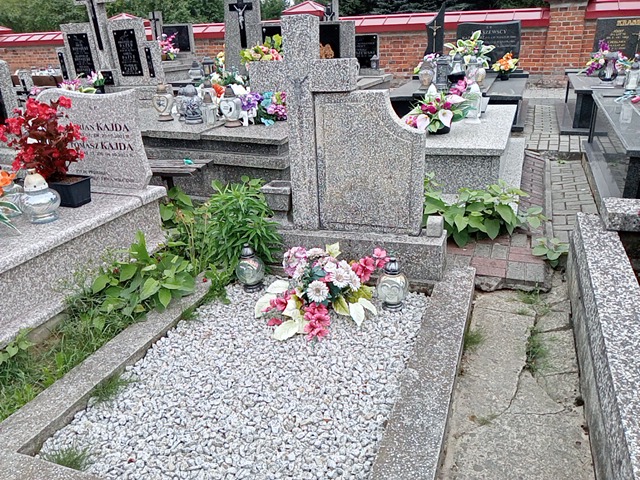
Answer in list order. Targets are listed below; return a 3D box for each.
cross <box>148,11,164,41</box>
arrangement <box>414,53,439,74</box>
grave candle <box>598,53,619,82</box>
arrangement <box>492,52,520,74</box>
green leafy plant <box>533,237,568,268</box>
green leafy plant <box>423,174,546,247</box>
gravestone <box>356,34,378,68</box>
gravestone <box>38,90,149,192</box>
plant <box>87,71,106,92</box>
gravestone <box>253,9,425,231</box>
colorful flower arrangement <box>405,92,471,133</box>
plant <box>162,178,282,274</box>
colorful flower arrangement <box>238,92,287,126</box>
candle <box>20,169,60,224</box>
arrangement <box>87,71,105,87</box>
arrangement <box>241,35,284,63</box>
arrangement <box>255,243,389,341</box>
[{"bbox_3d":[-3.309,-4.277,10.716,0.260,0.840,0.140,6,24,19],"label":"cross"},{"bbox_3d":[1.462,-2.374,7.043,0.340,0.340,0.280,6,24,20],"label":"arrangement"},{"bbox_3d":[3.522,-2.106,6.320,0.220,0.340,0.220,6,25,19],"label":"grave candle"},{"bbox_3d":[2.820,-2.693,7.862,0.380,0.300,0.320,5,24,17],"label":"arrangement"},{"bbox_3d":[1.324,0.073,2.954,0.200,0.140,0.180,6,24,19],"label":"green leafy plant"},{"bbox_3d":[1.076,-0.210,3.448,0.820,0.350,0.500,6,24,20],"label":"green leafy plant"},{"bbox_3d":[0.755,-3.145,8.684,0.550,0.580,0.080,6,24,20],"label":"gravestone"},{"bbox_3d":[-1.445,-0.648,3.324,0.820,0.630,0.080,6,24,19],"label":"gravestone"},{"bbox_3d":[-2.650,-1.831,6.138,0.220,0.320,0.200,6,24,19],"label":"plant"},{"bbox_3d":[0.096,-0.535,2.508,0.840,1.020,0.160,5,24,17],"label":"gravestone"},{"bbox_3d":[1.023,-1.122,4.485,0.560,0.360,0.420,5,24,17],"label":"colorful flower arrangement"},{"bbox_3d":[-0.519,-0.116,2.929,0.700,0.520,0.420,6,24,19],"label":"plant"},{"bbox_3d":[-0.474,-1.114,4.421,0.440,0.270,0.300,6,24,20],"label":"colorful flower arrangement"},{"bbox_3d":[-1.416,-0.210,2.614,0.180,0.265,0.180,6,24,20],"label":"candle"},{"bbox_3d":[-2.444,-1.745,5.648,0.190,0.200,0.180,6,24,20],"label":"arrangement"},{"bbox_3d":[-0.554,-1.828,5.075,0.440,0.380,0.300,6,24,20],"label":"arrangement"},{"bbox_3d":[0.008,0.183,2.252,0.510,0.320,0.430,6,24,19],"label":"arrangement"}]

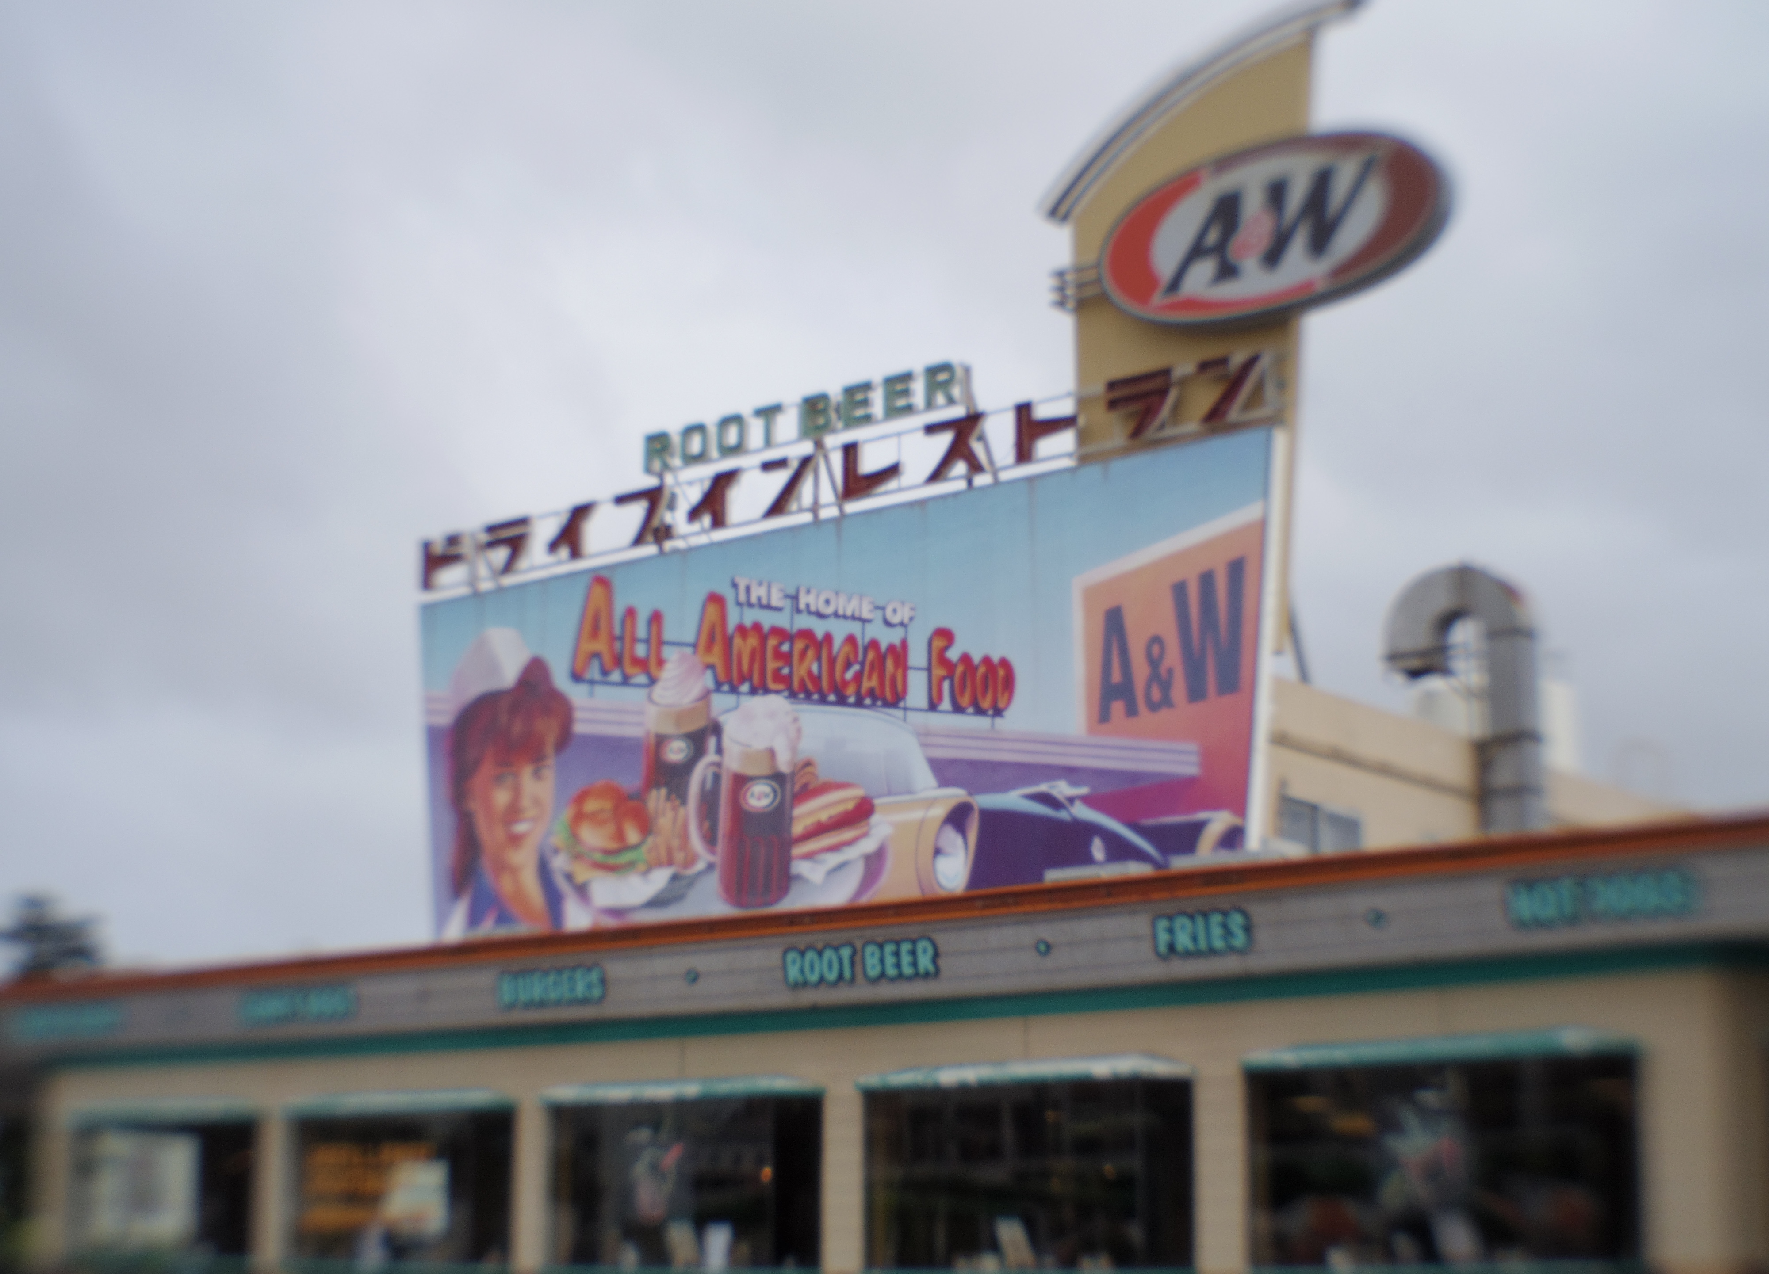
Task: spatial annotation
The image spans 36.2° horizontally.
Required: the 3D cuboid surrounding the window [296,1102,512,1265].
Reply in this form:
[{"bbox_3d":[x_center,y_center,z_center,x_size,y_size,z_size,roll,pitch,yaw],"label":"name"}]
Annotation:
[{"bbox_3d":[-3.875,4.326,21.497,2.504,1.286,0.150,-10,-16,36],"label":"window"}]

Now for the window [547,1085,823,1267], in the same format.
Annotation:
[{"bbox_3d":[-1.493,3.937,19.708,2.504,1.286,0.150,-10,-16,36],"label":"window"}]

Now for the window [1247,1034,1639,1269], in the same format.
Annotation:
[{"bbox_3d":[3.287,3.112,16.131,2.504,1.286,0.150,-10,-16,36],"label":"window"}]

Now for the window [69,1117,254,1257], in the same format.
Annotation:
[{"bbox_3d":[-6.230,4.704,23.286,2.504,1.286,0.150,-10,-16,36],"label":"window"}]

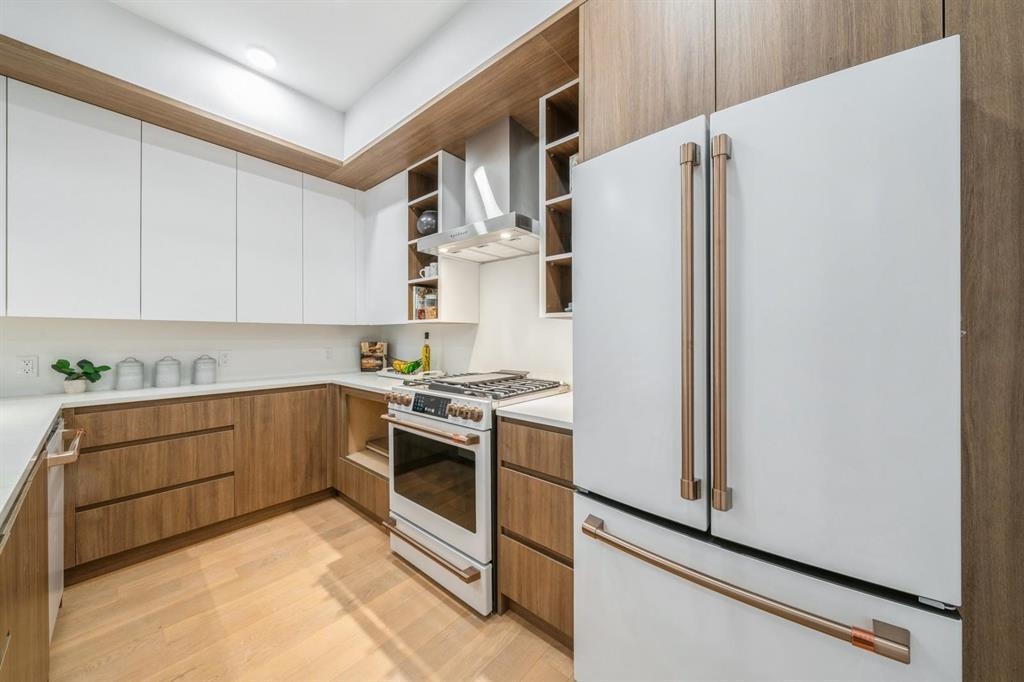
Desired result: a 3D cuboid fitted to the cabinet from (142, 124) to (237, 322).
[{"bbox_3d":[-2.072,-0.679,2.186,0.347,1.116,0.423,0,0,40],"label":"cabinet"}]

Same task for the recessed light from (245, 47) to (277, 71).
[{"bbox_3d":[-1.405,-1.573,1.906,0.150,0.030,0.150,0,0,39],"label":"recessed light"}]

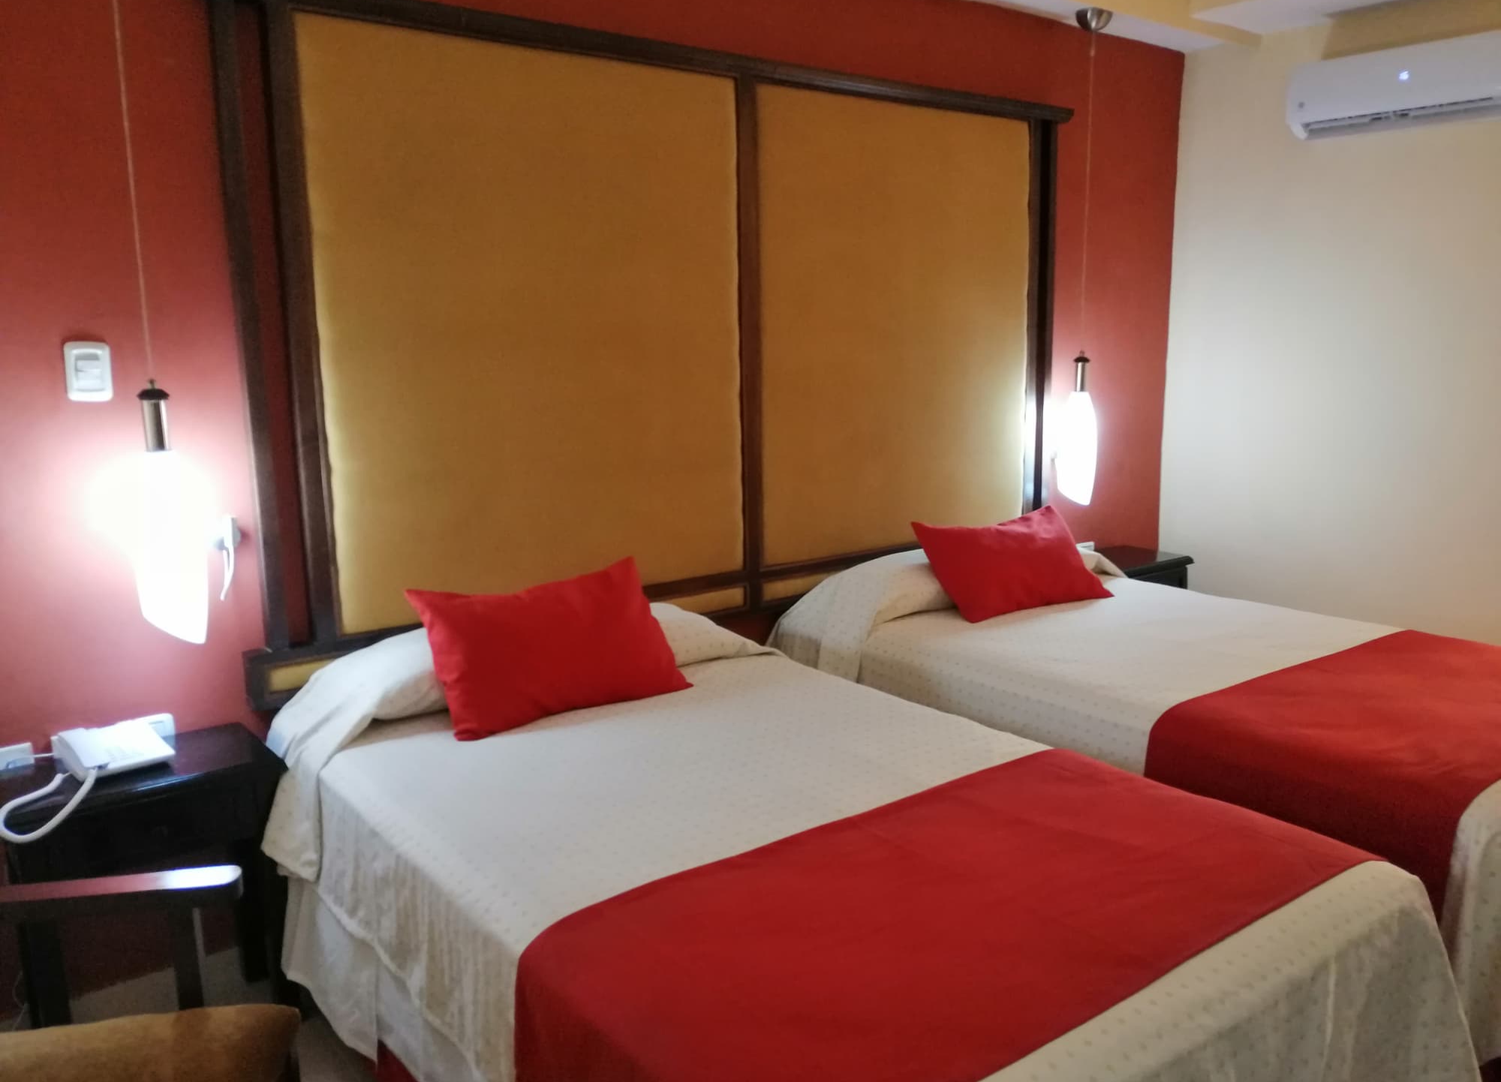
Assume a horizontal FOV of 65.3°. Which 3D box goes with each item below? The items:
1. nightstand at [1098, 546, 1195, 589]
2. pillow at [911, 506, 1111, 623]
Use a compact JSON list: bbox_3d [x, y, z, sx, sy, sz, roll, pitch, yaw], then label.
[{"bbox_3d":[1.454,0.363,4.566,0.470,0.580,0.360,-8,12,-36],"label":"nightstand"},{"bbox_3d":[0.858,0.059,3.829,0.650,0.385,0.140,-8,-32,-36],"label":"pillow"}]

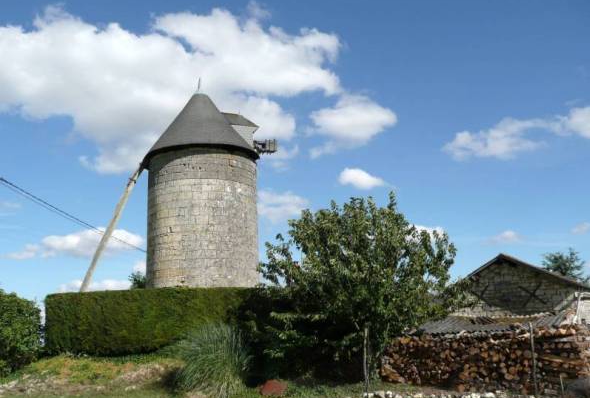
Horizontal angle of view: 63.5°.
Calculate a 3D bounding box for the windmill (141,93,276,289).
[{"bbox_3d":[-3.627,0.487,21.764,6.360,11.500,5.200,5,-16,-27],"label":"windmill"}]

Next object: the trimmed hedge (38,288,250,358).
[{"bbox_3d":[-3.968,3.517,13.798,6.200,1.690,1.000,-2,-15,0],"label":"trimmed hedge"}]

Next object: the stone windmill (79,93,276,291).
[{"bbox_3d":[-4.786,0.377,21.170,8.980,11.500,5.200,5,-16,-27],"label":"stone windmill"}]

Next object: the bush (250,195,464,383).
[{"bbox_3d":[1.630,2.329,13.341,5.300,5.100,4.700,-2,-15,0],"label":"bush"}]

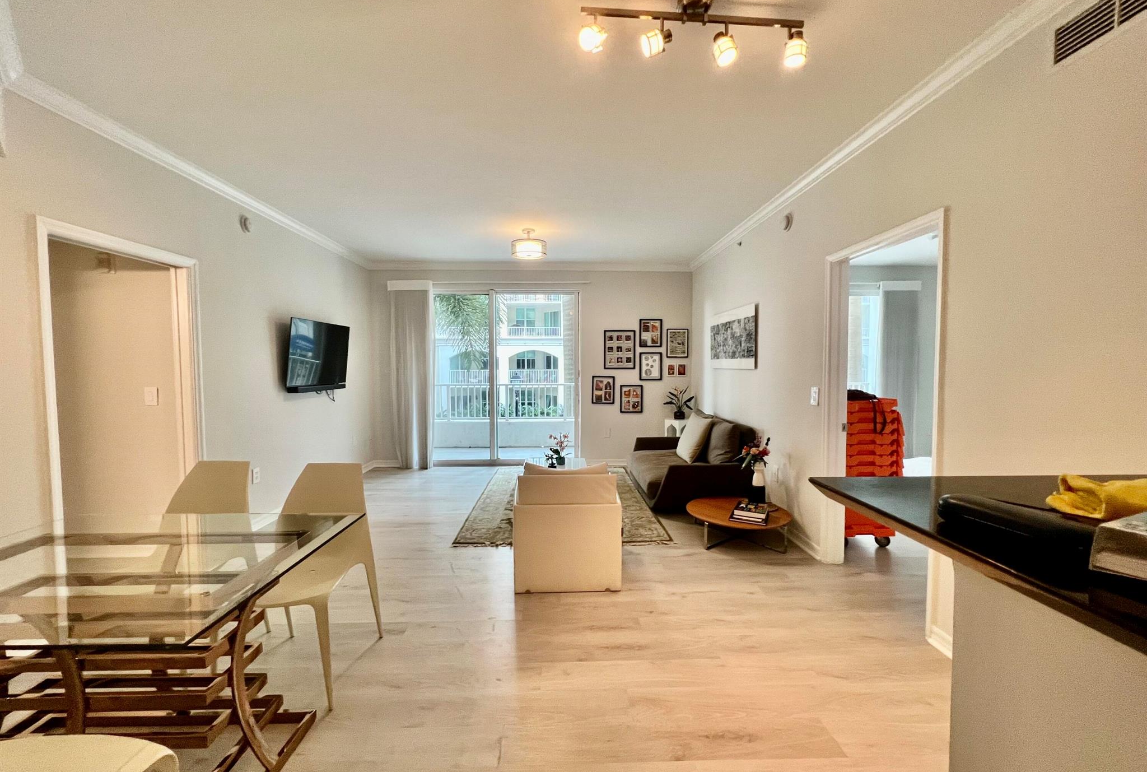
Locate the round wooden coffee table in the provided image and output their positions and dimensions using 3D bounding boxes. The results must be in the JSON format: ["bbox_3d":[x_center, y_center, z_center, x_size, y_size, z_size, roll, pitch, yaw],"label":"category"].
[{"bbox_3d":[1.305,1.107,3.444,0.785,0.226,0.785,0,3,0],"label":"round wooden coffee table"}]

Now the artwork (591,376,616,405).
[{"bbox_3d":[0.416,0.058,5.925,0.315,0.386,0.022,0,3,-2],"label":"artwork"}]

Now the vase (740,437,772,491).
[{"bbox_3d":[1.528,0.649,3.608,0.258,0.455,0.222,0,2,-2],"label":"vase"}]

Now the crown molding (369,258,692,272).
[{"bbox_3d":[-0.540,-1.606,5.788,4.368,0.100,0.090,0,3,-2],"label":"crown molding"}]

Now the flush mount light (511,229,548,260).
[{"bbox_3d":[-0.450,-1.435,4.355,0.355,0.250,0.355,0,3,-2],"label":"flush mount light"}]

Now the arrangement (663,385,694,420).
[{"bbox_3d":[1.421,0.233,5.813,0.424,0.450,0.343,0,2,-2],"label":"arrangement"}]

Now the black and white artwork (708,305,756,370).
[{"bbox_3d":[1.661,-0.488,4.540,0.035,0.596,1.187,0,3,-2],"label":"black and white artwork"}]

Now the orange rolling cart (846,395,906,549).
[{"bbox_3d":[2.165,0.648,3.534,0.535,1.141,0.697,0,2,-2],"label":"orange rolling cart"}]

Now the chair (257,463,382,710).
[{"bbox_3d":[-1.206,0.851,1.960,0.476,0.876,0.538,0,3,-2],"label":"chair"}]

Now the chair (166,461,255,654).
[{"bbox_3d":[-1.794,0.851,1.989,0.465,0.883,0.535,0,2,-2],"label":"chair"}]

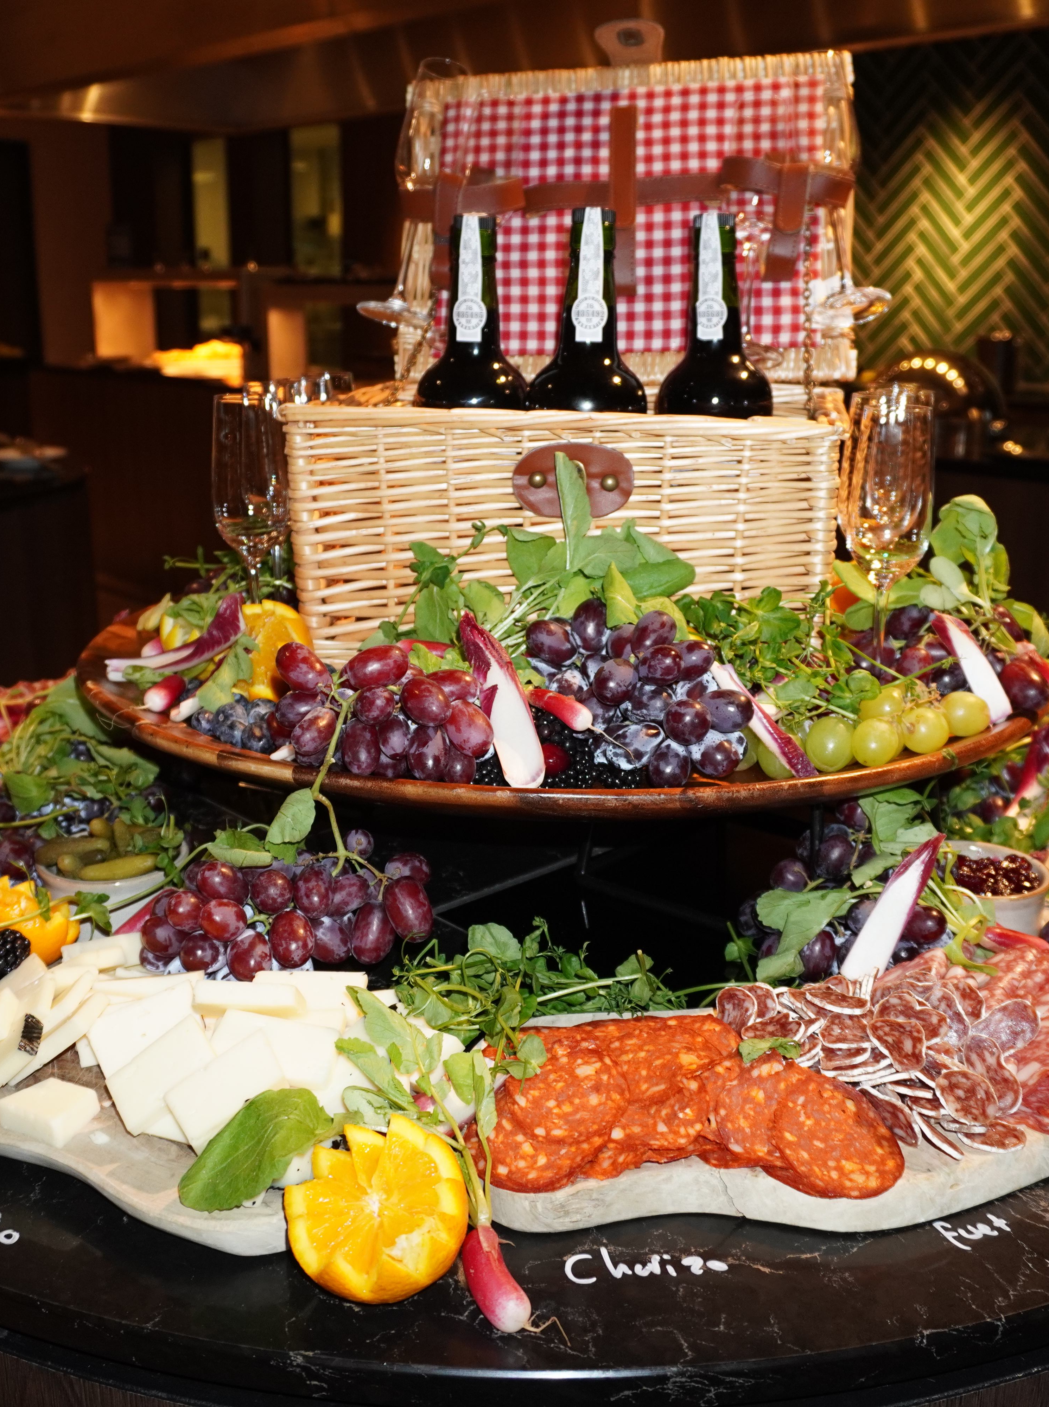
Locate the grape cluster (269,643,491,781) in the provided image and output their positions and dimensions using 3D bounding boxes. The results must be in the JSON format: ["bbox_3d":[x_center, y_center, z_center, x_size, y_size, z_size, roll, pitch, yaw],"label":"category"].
[{"bbox_3d":[-0.078,0.004,0.781,0.122,0.069,0.089,5,18,14],"label":"grape cluster"}]

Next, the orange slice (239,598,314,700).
[{"bbox_3d":[-0.159,-0.033,0.878,0.055,0.062,0.044,-4,18,-14],"label":"orange slice"}]

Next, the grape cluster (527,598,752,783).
[{"bbox_3d":[0.061,-0.006,0.778,0.123,0.098,0.089,0,18,0],"label":"grape cluster"}]

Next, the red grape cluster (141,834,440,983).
[{"bbox_3d":[-0.130,0.111,0.771,0.162,0.067,0.099,-2,18,-8],"label":"red grape cluster"}]

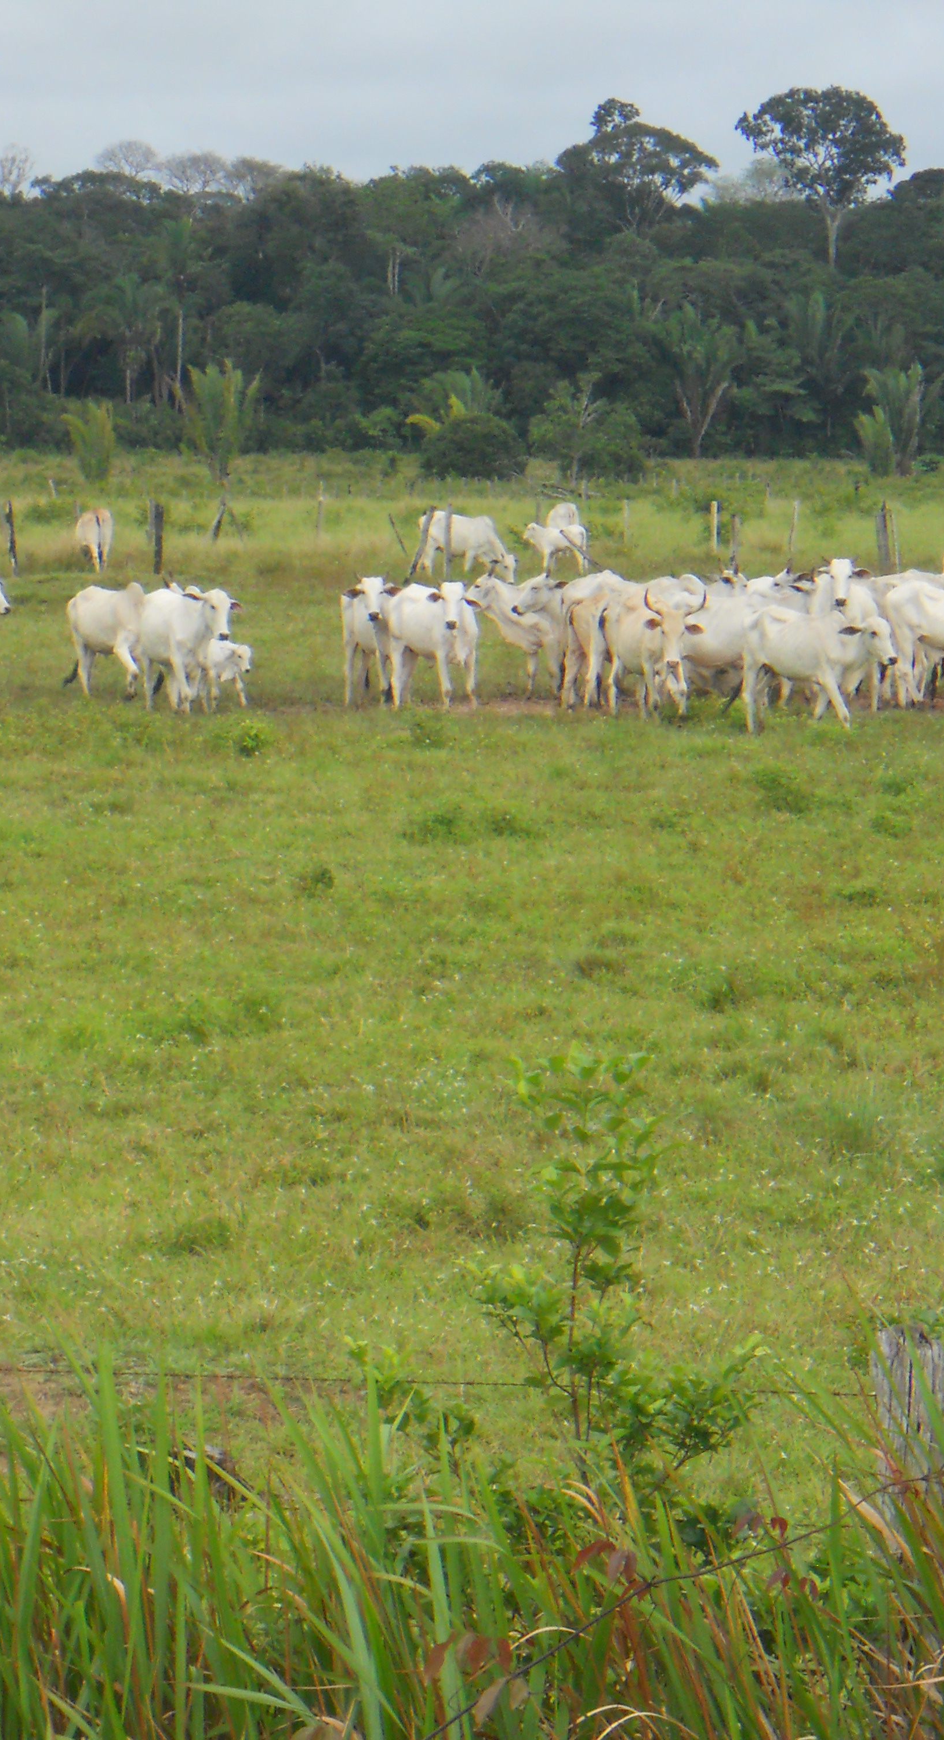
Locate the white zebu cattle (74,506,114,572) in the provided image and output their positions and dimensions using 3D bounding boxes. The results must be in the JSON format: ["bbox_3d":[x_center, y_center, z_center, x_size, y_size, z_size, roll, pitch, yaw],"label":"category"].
[{"bbox_3d":[-8.136,-7.102,202.000,0.650,1.400,2.000,-1,3,-14],"label":"white zebu cattle"}]

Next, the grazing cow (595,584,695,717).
[{"bbox_3d":[2.022,-2.494,108.500,0.580,1.520,2.000,-2,4,-38],"label":"grazing cow"}]

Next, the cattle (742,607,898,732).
[{"bbox_3d":[3.884,-2.251,105.000,1.850,1.400,0.500,0,3,-8],"label":"cattle"}]

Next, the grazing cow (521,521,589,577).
[{"bbox_3d":[1.732,-6.736,197.000,1.500,1.150,0.400,0,3,2],"label":"grazing cow"}]

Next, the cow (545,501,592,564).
[{"bbox_3d":[2.069,-7.433,208.000,0.650,1.400,2.000,0,3,-8],"label":"cow"}]

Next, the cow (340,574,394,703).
[{"bbox_3d":[-1.228,-2.738,112.500,0.550,1.520,2.000,-1,3,-20],"label":"cow"}]

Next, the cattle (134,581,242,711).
[{"bbox_3d":[-3.182,-2.509,105.600,0.580,1.420,1.950,-1,3,-24],"label":"cattle"}]

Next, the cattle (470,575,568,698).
[{"bbox_3d":[0.864,-2.754,110.500,2.100,1.450,0.620,-2,3,-32],"label":"cattle"}]

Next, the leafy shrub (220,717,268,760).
[{"bbox_3d":[-2.185,-1.276,90.500,0.460,0.380,0.440,0,3,0],"label":"leafy shrub"}]

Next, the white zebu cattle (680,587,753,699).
[{"bbox_3d":[2.953,-2.672,112.000,2.000,1.480,0.580,0,3,-5],"label":"white zebu cattle"}]

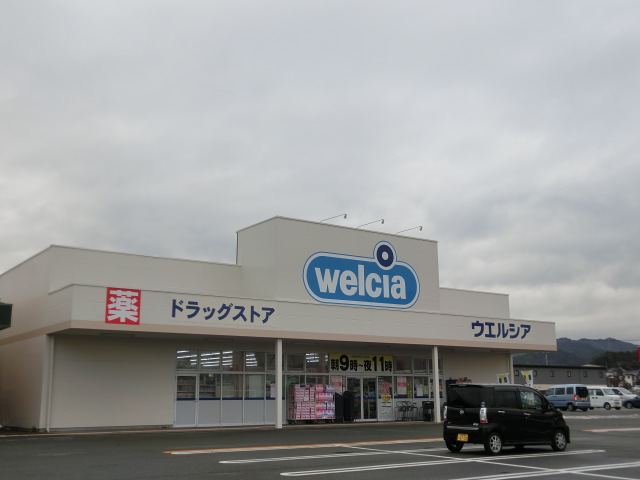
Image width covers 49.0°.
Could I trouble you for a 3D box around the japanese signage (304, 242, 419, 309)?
[{"bbox_3d":[2.053,1.428,31.624,6.635,3.140,0.120,8,-14,-34],"label":"japanese signage"}]

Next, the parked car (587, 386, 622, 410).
[{"bbox_3d":[21.797,12.253,54.786,1.475,1.800,3.395,7,-14,-29],"label":"parked car"}]

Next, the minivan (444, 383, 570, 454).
[{"bbox_3d":[4.880,4.650,18.344,3.395,1.630,1.475,8,-15,-35],"label":"minivan"}]

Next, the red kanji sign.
[{"bbox_3d":[-6.941,2.356,24.901,1.236,1.256,0.060,8,-14,-34],"label":"red kanji sign"}]

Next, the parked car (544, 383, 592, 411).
[{"bbox_3d":[18.188,11.621,51.994,1.475,1.880,3.395,6,-13,-26],"label":"parked car"}]

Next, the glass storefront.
[{"bbox_3d":[0.269,6.952,32.972,15.195,3.161,0.200,8,-14,-34],"label":"glass storefront"}]

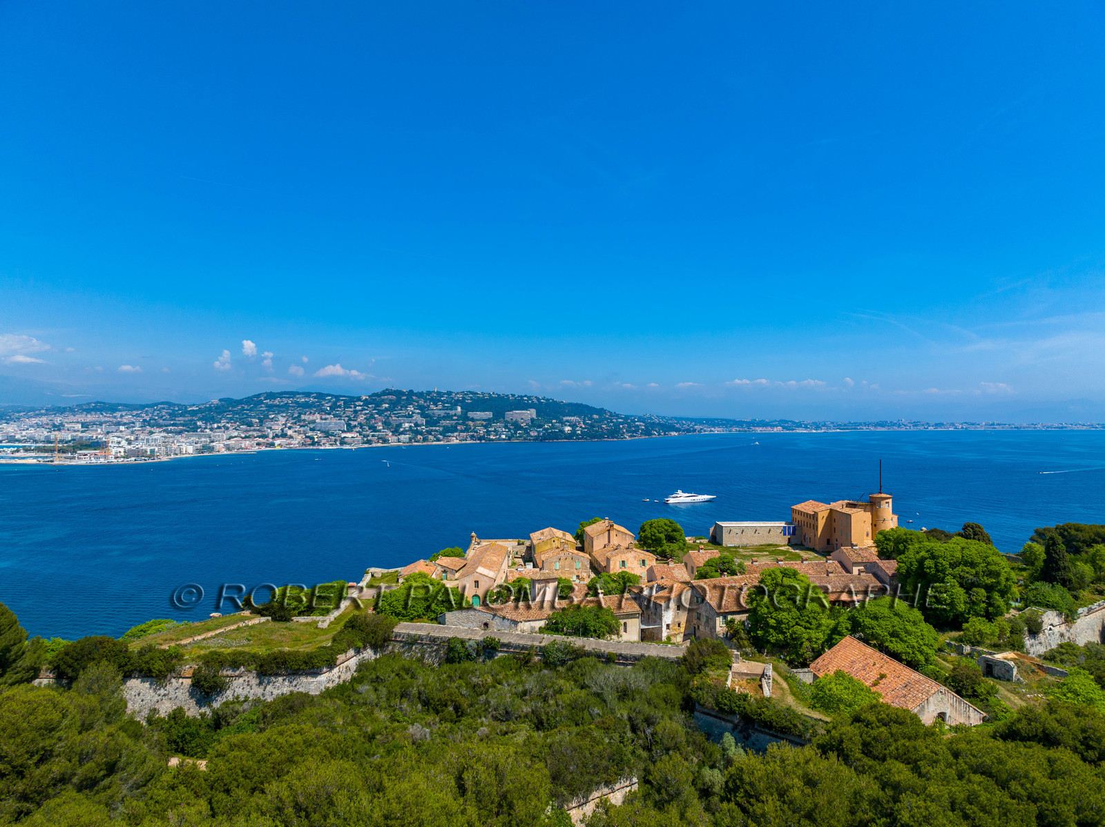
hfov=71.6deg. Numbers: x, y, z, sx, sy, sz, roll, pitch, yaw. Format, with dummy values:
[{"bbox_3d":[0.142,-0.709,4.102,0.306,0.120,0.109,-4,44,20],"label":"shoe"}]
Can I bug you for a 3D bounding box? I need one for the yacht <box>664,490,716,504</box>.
[{"bbox_3d":[111.300,66.300,617.000,43.000,11.000,8.500,0,-1,-15],"label":"yacht"}]

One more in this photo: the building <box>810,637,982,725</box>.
[{"bbox_3d":[46.619,37.172,105.588,12.323,6.659,21.510,0,0,-9],"label":"building"}]

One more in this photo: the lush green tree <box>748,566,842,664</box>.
[{"bbox_3d":[42.860,35.320,136.500,16.290,15.670,15.230,0,-1,17],"label":"lush green tree"}]

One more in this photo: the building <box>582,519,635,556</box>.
[{"bbox_3d":[16.898,37.342,228.887,12.365,9.814,16.616,0,0,-6],"label":"building"}]

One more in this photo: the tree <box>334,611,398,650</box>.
[{"bbox_3d":[-32.100,36.900,132.000,10.900,5.800,8.500,0,-1,0],"label":"tree"}]

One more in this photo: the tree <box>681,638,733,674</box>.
[{"bbox_3d":[24.151,38.103,119.978,7.600,5.690,6.800,0,0,11],"label":"tree"}]

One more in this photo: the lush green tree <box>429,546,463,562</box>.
[{"bbox_3d":[-28.000,37.600,201.000,9.300,5.900,8.500,0,-1,0],"label":"lush green tree"}]

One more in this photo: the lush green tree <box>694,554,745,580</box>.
[{"bbox_3d":[37.700,35.700,172.000,11.400,8.000,10.000,0,-1,0],"label":"lush green tree"}]

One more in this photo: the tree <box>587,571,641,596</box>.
[{"bbox_3d":[14.310,40.100,177.450,12.550,7.140,9.980,0,0,5],"label":"tree"}]

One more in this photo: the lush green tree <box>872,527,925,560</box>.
[{"bbox_3d":[97.783,37.172,215.959,13.600,10.269,12.500,0,0,24],"label":"lush green tree"}]

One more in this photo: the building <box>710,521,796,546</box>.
[{"bbox_3d":[63.200,37.700,241.500,24.000,6.300,10.500,0,-1,-3],"label":"building"}]

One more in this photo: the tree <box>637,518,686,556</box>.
[{"bbox_3d":[31.200,35.700,220.000,13.800,10.700,13.200,0,-1,0],"label":"tree"}]

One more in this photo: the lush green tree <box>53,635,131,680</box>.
[{"bbox_3d":[-74.058,38.578,122.976,11.000,5.987,8.500,0,-1,-31],"label":"lush green tree"}]

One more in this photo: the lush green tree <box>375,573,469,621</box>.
[{"bbox_3d":[-28.420,39.080,166.950,20.110,8.670,14.700,0,0,-10],"label":"lush green tree"}]

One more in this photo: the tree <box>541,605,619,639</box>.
[{"bbox_3d":[5.330,39.780,145.430,14.460,6.900,9.980,0,0,2],"label":"tree"}]

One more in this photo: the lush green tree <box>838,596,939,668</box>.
[{"bbox_3d":[58.100,37.340,132.300,17.250,11.560,15.750,0,-1,24],"label":"lush green tree"}]

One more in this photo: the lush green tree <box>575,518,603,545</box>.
[{"bbox_3d":[12.482,38.058,245.965,10.500,8.970,9.500,0,0,3],"label":"lush green tree"}]

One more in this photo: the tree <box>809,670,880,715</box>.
[{"bbox_3d":[38.000,36.300,99.500,9.100,5.800,8.200,0,-1,0],"label":"tree"}]

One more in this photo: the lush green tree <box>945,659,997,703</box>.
[{"bbox_3d":[58.392,37.480,106.974,6.500,6.531,6.200,0,-1,29],"label":"lush green tree"}]

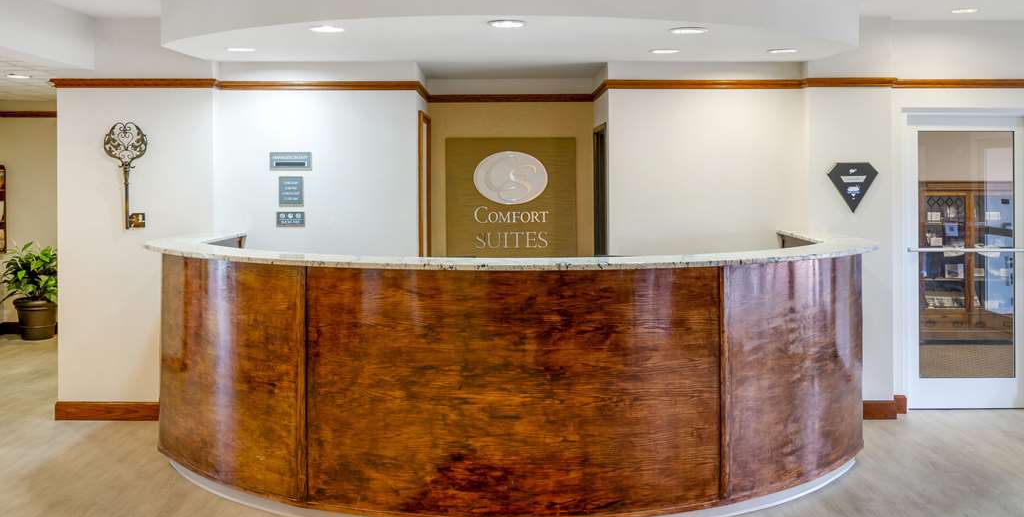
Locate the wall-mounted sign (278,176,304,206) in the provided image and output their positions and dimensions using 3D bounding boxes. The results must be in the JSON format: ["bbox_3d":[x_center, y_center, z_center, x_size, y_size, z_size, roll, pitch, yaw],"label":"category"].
[{"bbox_3d":[-1.432,-0.432,4.985,0.164,0.197,0.015,0,3,0],"label":"wall-mounted sign"}]

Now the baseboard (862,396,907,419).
[{"bbox_3d":[2.419,0.968,4.970,0.350,0.130,0.130,0,3,0],"label":"baseboard"}]

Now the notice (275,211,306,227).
[{"bbox_3d":[-1.436,-0.253,4.985,0.186,0.100,0.015,0,3,0],"label":"notice"}]

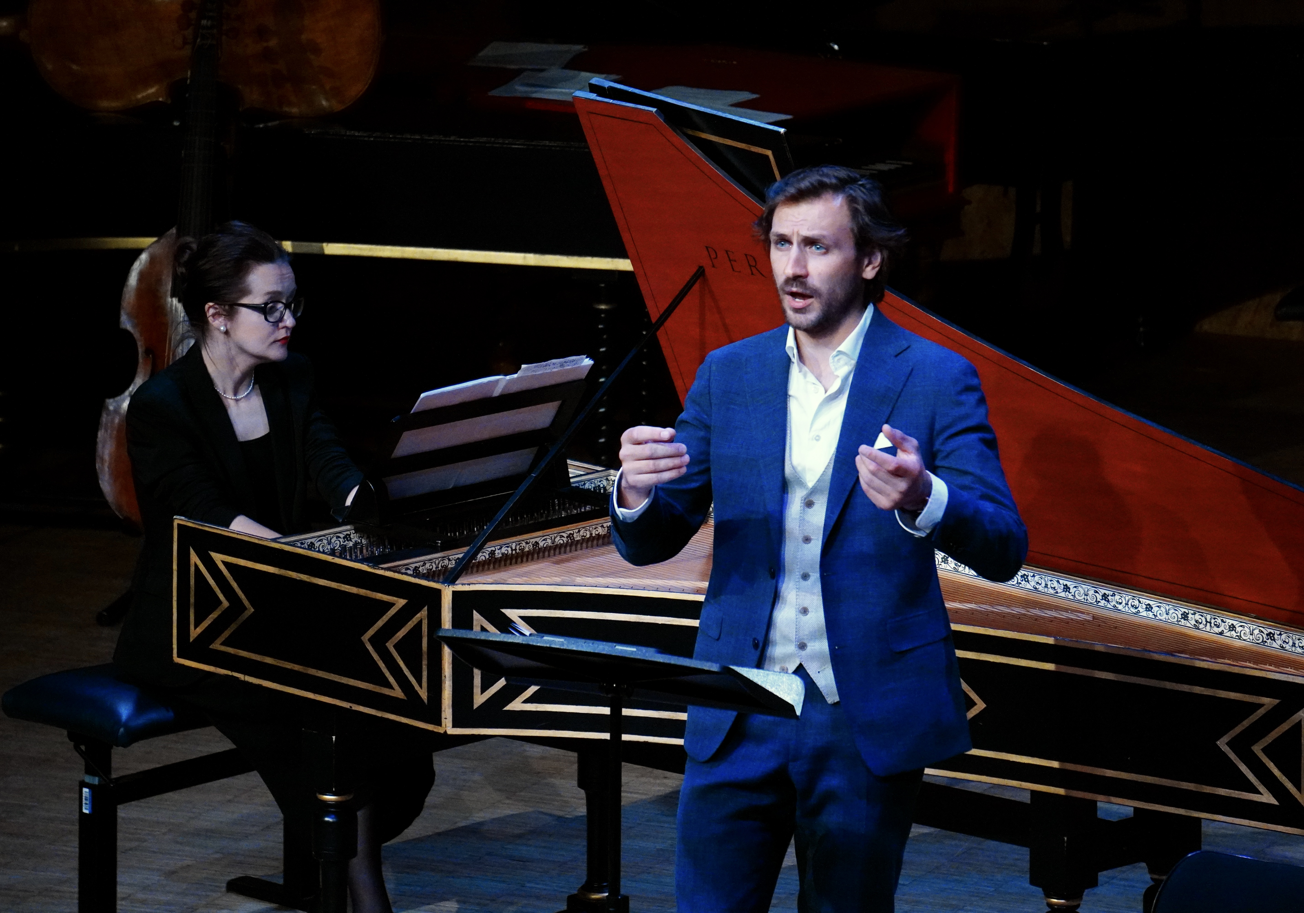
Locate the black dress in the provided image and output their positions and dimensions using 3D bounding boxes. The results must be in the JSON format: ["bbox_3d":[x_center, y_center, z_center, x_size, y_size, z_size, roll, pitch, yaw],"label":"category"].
[{"bbox_3d":[-0.643,0.229,15.800,0.640,0.800,0.500,12,17,44],"label":"black dress"}]

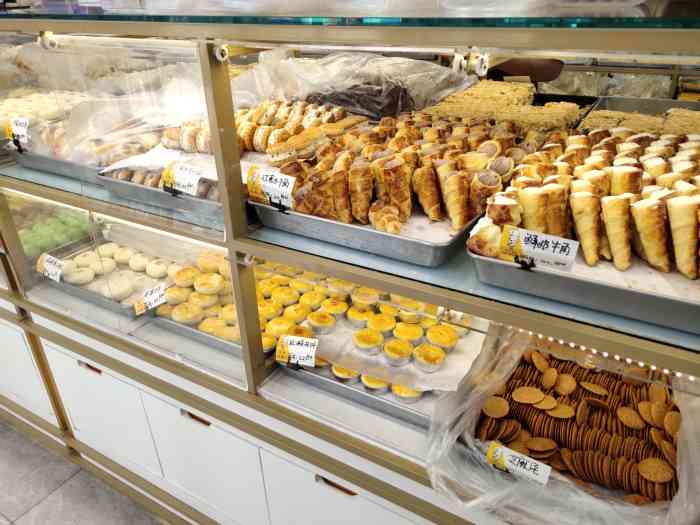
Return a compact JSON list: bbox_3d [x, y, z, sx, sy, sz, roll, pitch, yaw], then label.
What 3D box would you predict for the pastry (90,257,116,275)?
[{"bbox_3d":[-0.756,0.009,1.802,0.071,0.040,0.071,-2,27,1],"label":"pastry"}]

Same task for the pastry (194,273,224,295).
[{"bbox_3d":[-0.365,0.055,1.524,0.076,0.045,0.076,-2,27,1],"label":"pastry"}]

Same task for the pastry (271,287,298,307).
[{"bbox_3d":[-0.169,0.089,1.539,0.070,0.038,0.070,-2,27,1],"label":"pastry"}]

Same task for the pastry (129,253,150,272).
[{"bbox_3d":[-0.620,0.000,1.727,0.066,0.046,0.066,14,31,29],"label":"pastry"}]

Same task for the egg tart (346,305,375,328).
[{"bbox_3d":[0.029,0.137,1.436,0.068,0.031,0.068,-2,27,1],"label":"egg tart"}]

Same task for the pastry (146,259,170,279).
[{"bbox_3d":[-0.554,0.017,1.687,0.066,0.046,0.066,-2,27,1],"label":"pastry"}]

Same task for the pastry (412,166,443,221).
[{"bbox_3d":[0.146,-0.126,1.069,0.044,0.098,0.044,-11,5,1],"label":"pastry"}]

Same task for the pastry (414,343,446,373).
[{"bbox_3d":[0.175,0.208,1.275,0.068,0.035,0.068,-2,27,1],"label":"pastry"}]

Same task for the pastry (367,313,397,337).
[{"bbox_3d":[0.076,0.157,1.394,0.069,0.031,0.069,-2,27,1],"label":"pastry"}]

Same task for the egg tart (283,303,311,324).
[{"bbox_3d":[-0.131,0.125,1.435,0.068,0.034,0.068,-2,27,1],"label":"egg tart"}]

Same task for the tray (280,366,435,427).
[{"bbox_3d":[0.169,0.157,1.403,0.405,0.048,0.590,14,32,29],"label":"tray"}]

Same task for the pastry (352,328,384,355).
[{"bbox_3d":[0.042,0.176,1.296,0.069,0.034,0.069,-2,27,1],"label":"pastry"}]

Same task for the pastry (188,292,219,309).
[{"bbox_3d":[-0.387,0.099,1.551,0.074,0.038,0.074,-2,27,1],"label":"pastry"}]

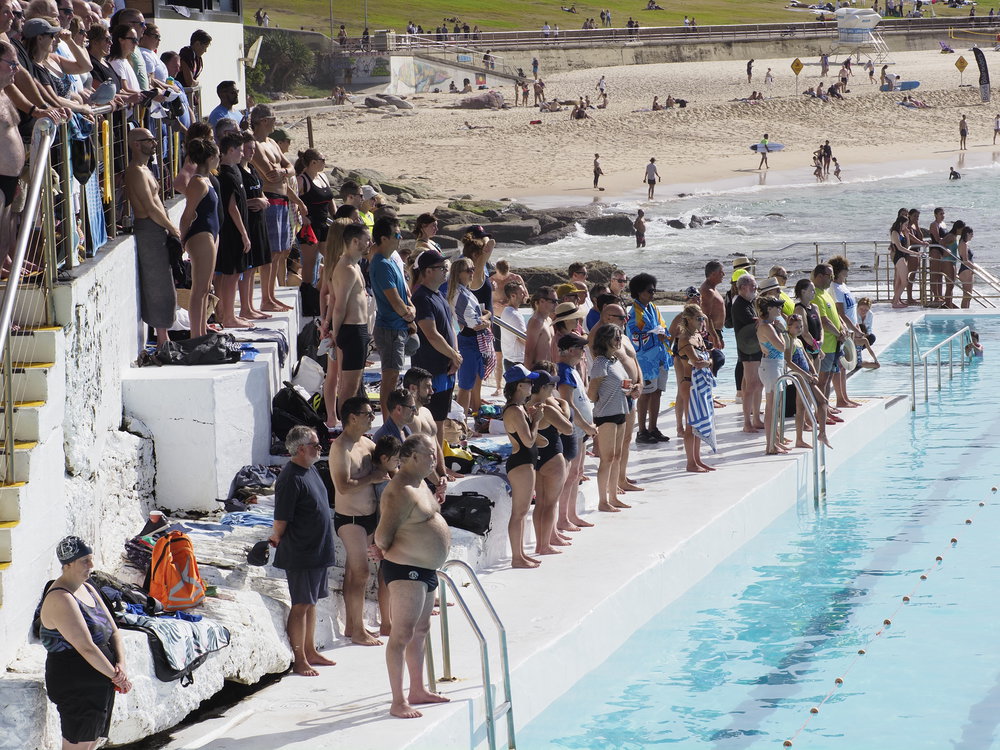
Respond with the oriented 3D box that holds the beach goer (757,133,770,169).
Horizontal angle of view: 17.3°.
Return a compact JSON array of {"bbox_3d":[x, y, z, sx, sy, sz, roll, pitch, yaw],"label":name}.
[{"bbox_3d":[13.073,-11.027,163.080,0.550,1.760,0.500,0,5,6],"label":"beach goer"}]

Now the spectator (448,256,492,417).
[{"bbox_3d":[-0.272,-0.254,29.400,0.400,1.600,0.420,1,5,20],"label":"spectator"}]

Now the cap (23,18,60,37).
[{"bbox_3d":[-3.129,-2.371,22.500,0.270,0.140,0.180,-7,4,9],"label":"cap"}]

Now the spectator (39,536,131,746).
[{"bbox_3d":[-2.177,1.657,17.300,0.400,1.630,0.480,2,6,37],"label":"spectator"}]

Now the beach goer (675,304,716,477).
[{"bbox_3d":[1.995,0.110,33.776,0.380,1.670,0.460,1,6,22],"label":"beach goer"}]

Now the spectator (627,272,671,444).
[{"bbox_3d":[1.634,-0.212,36.000,0.380,1.820,0.500,3,6,38],"label":"spectator"}]

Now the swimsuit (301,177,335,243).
[{"bbox_3d":[-1.730,-1.573,31.300,0.250,0.630,0.340,2,6,31],"label":"swimsuit"}]

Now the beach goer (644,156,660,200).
[{"bbox_3d":[6.278,-8.062,135.579,0.640,1.740,0.360,-3,5,-18],"label":"beach goer"}]

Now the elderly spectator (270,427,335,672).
[{"bbox_3d":[-1.371,1.231,23.100,0.410,1.710,0.530,0,5,18],"label":"elderly spectator"}]

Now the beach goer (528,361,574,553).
[{"bbox_3d":[0.446,0.732,27.950,0.360,1.580,0.420,0,5,12],"label":"beach goer"}]

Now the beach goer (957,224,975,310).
[{"bbox_3d":[8.241,-1.847,58.300,0.320,1.600,0.400,-1,5,5],"label":"beach goer"}]

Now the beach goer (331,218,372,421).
[{"bbox_3d":[-1.144,-0.279,25.380,0.310,1.770,0.490,1,6,21],"label":"beach goer"}]

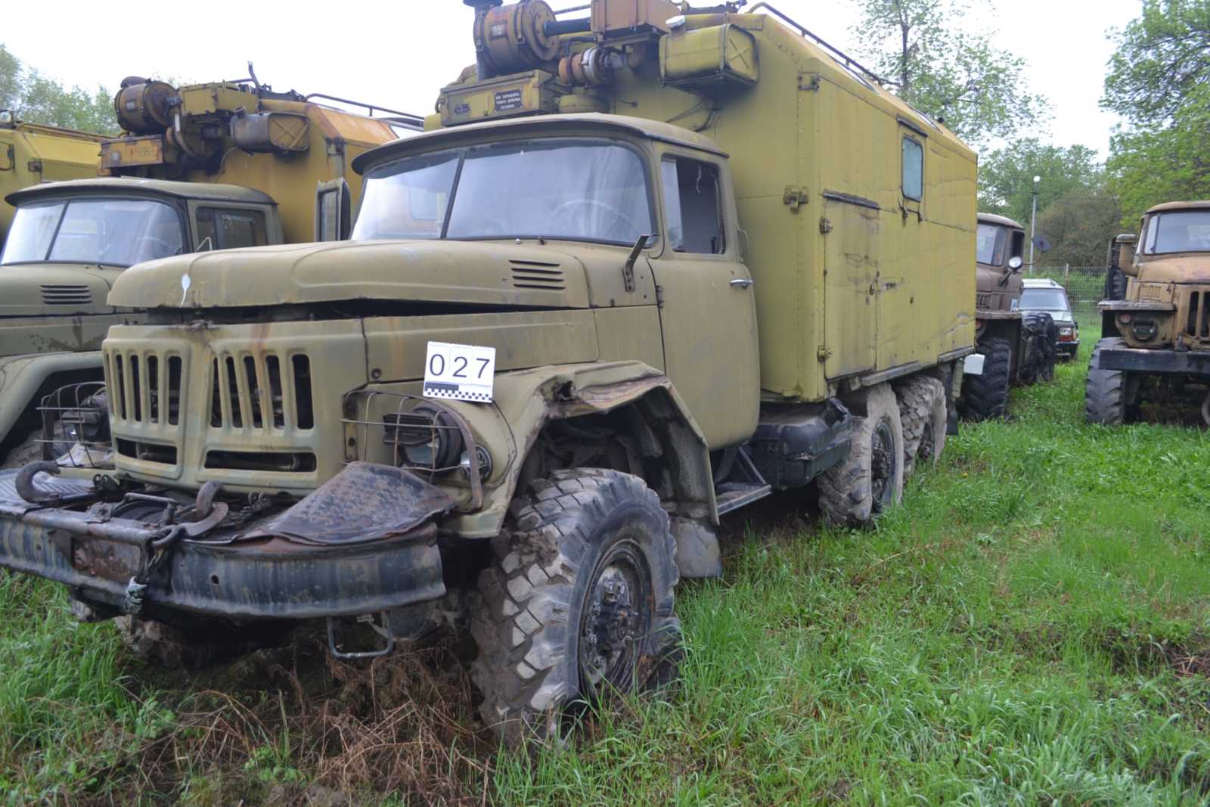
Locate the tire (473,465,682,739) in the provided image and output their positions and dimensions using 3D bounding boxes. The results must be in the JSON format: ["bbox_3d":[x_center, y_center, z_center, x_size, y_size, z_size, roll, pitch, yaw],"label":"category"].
[{"bbox_3d":[-0.061,0.768,3.398,0.360,1.060,1.110,2,7,29],"label":"tire"}]

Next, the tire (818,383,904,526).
[{"bbox_3d":[1.774,0.362,6.193,0.340,1.060,1.110,3,8,33],"label":"tire"}]

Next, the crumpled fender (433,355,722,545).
[{"bbox_3d":[-0.113,0.222,3.337,0.470,0.770,1.530,3,8,33],"label":"crumpled fender"}]

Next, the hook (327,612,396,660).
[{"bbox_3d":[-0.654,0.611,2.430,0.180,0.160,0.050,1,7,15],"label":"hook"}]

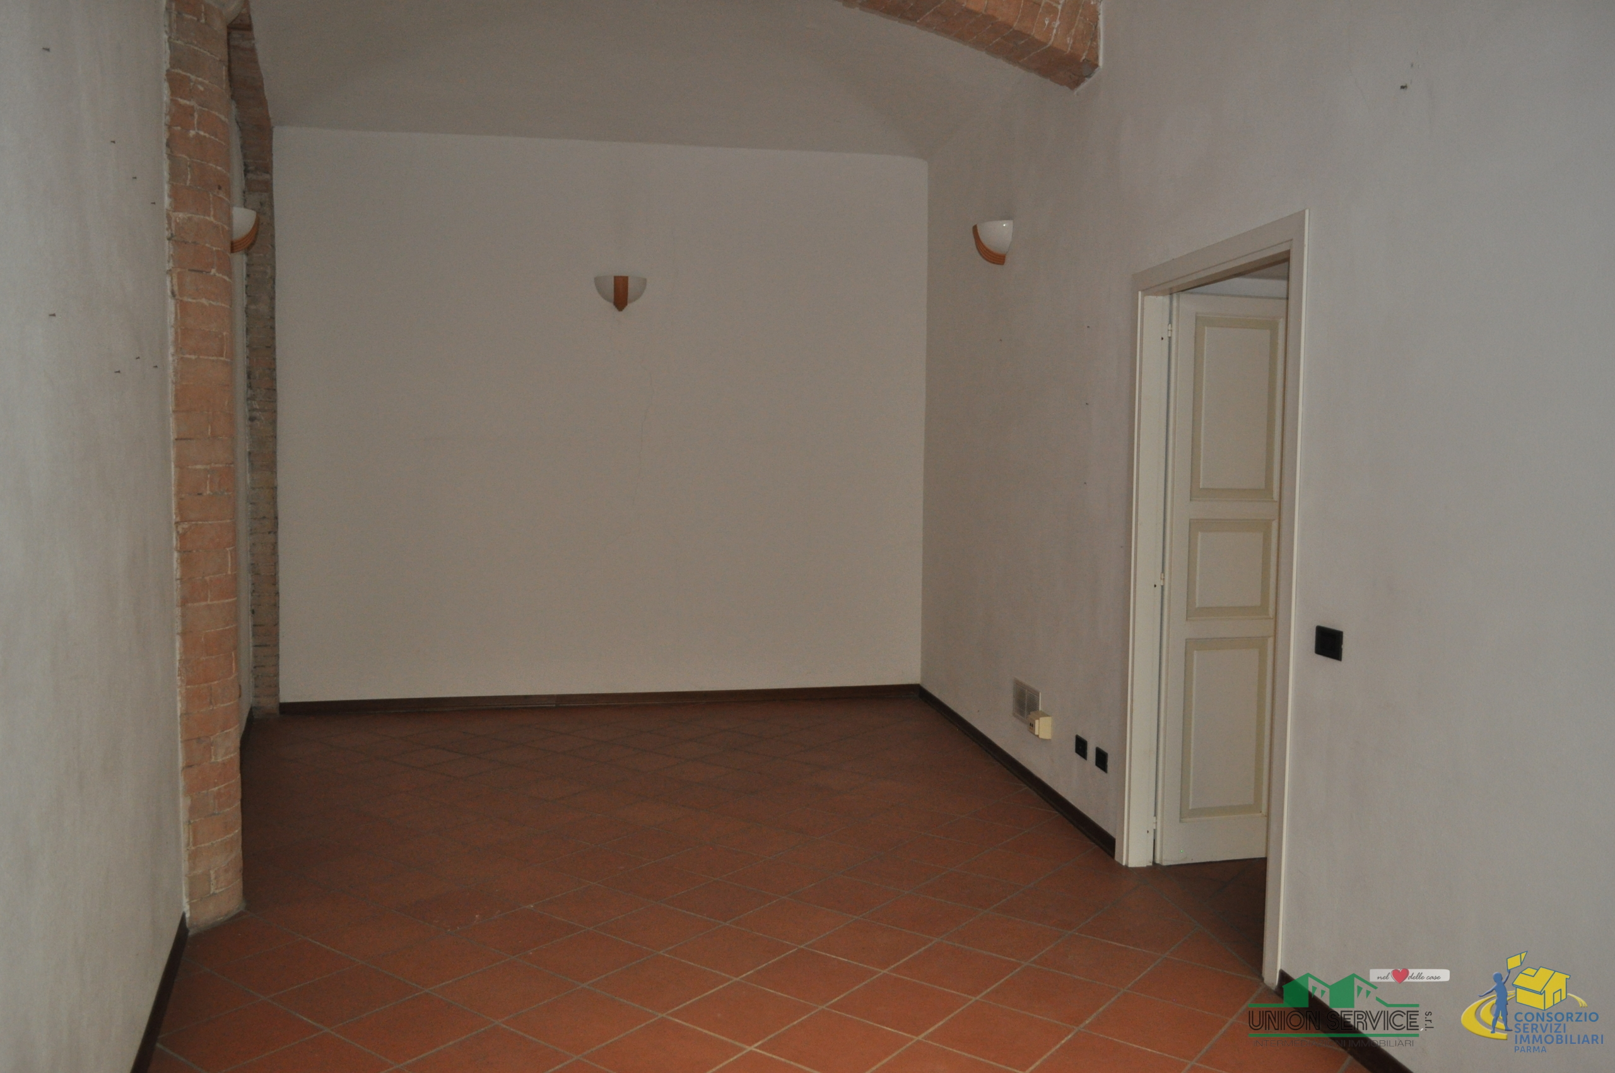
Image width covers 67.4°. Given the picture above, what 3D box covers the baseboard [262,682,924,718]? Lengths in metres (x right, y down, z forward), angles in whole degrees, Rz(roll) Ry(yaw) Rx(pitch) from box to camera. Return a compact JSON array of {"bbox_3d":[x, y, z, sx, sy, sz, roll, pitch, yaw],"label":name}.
[{"bbox_3d":[-1.180,1.004,7.448,3.869,0.077,0.015,0,3,-11],"label":"baseboard"}]

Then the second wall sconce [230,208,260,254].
[{"bbox_3d":[-2.667,-1.425,5.697,0.152,0.197,0.308,-1,3,-22],"label":"second wall sconce"}]

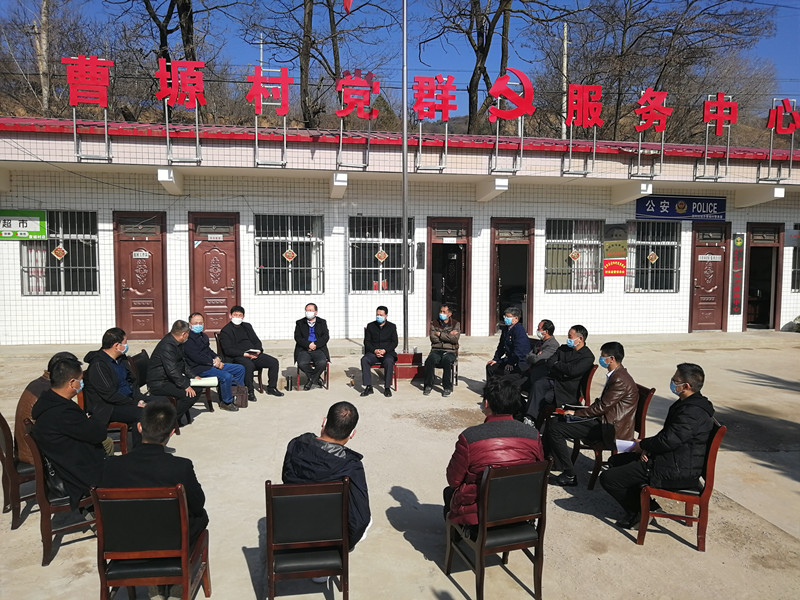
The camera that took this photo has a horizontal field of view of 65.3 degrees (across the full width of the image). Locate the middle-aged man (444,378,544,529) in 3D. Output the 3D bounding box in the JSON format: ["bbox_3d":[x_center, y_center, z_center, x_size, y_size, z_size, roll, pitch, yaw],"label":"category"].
[{"bbox_3d":[0.574,1.158,4.131,0.570,1.330,0.770,-1,4,-16],"label":"middle-aged man"}]

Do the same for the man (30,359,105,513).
[{"bbox_3d":[-2.296,1.090,4.759,0.800,1.340,0.600,-2,5,-38],"label":"man"}]

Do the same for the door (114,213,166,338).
[{"bbox_3d":[-5.388,-0.510,13.010,1.045,2.659,0.120,0,4,-10],"label":"door"}]

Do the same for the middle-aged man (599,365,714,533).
[{"bbox_3d":[1.992,1.177,4.895,0.780,1.340,0.540,1,4,11],"label":"middle-aged man"}]

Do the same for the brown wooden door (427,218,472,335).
[{"bbox_3d":[1.102,-0.522,14.149,1.051,2.702,0.120,0,4,-10],"label":"brown wooden door"}]

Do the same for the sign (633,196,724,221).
[{"bbox_3d":[6.697,-2.183,14.910,2.354,0.571,0.120,0,4,-10],"label":"sign"}]

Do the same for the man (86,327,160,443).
[{"bbox_3d":[-2.863,0.987,6.573,0.840,1.340,0.540,0,4,-2],"label":"man"}]

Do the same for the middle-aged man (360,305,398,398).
[{"bbox_3d":[-0.324,0.757,9.587,0.580,1.300,0.780,0,4,2],"label":"middle-aged man"}]

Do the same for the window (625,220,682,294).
[{"bbox_3d":[6.168,-1.033,15.178,1.450,1.742,0.100,0,4,-10],"label":"window"}]

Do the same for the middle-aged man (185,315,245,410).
[{"bbox_3d":[-2.564,0.821,8.570,0.860,1.300,0.580,2,4,24],"label":"middle-aged man"}]

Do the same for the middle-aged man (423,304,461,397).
[{"bbox_3d":[0.639,0.775,9.954,0.560,1.330,0.770,2,4,18],"label":"middle-aged man"}]

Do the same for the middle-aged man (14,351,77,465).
[{"bbox_3d":[-2.735,1.065,5.137,0.740,1.300,0.530,-3,5,-40],"label":"middle-aged man"}]

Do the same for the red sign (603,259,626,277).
[{"bbox_3d":[5.151,-0.764,14.950,0.605,0.405,0.030,0,5,-10],"label":"red sign"}]

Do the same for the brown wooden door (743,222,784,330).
[{"bbox_3d":[9.131,-0.565,15.673,1.053,2.720,0.130,0,4,-10],"label":"brown wooden door"}]

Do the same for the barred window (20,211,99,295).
[{"bbox_3d":[-6.964,-0.953,12.785,1.476,1.739,0.100,0,4,-10],"label":"barred window"}]

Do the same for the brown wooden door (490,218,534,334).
[{"bbox_3d":[2.619,-0.532,14.577,1.057,2.752,0.130,0,4,-10],"label":"brown wooden door"}]

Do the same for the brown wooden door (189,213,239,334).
[{"bbox_3d":[-3.945,-0.510,13.365,1.038,2.700,0.120,0,4,-10],"label":"brown wooden door"}]

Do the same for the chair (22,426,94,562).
[{"bbox_3d":[-2.388,1.351,4.560,0.580,0.935,0.485,-2,5,-30],"label":"chair"}]

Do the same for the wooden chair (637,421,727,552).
[{"bbox_3d":[2.092,1.351,4.776,0.575,0.922,0.494,1,4,11],"label":"wooden chair"}]

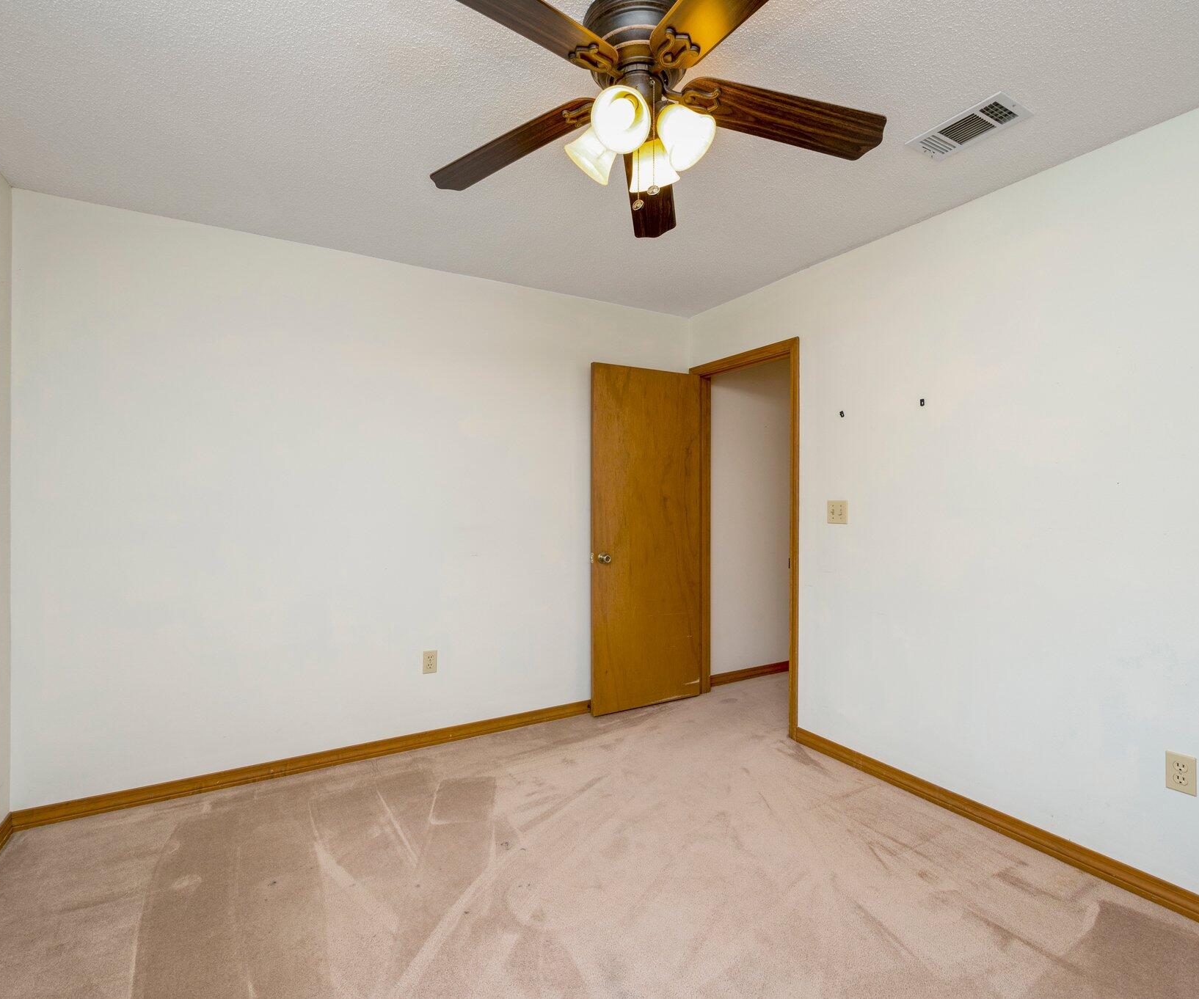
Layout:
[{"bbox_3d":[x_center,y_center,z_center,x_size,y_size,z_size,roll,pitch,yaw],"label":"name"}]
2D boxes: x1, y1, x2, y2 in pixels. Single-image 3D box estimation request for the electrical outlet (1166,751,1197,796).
[{"bbox_3d":[1.773,0.837,1.781,0.009,0.114,0.070,0,0,-30],"label":"electrical outlet"}]

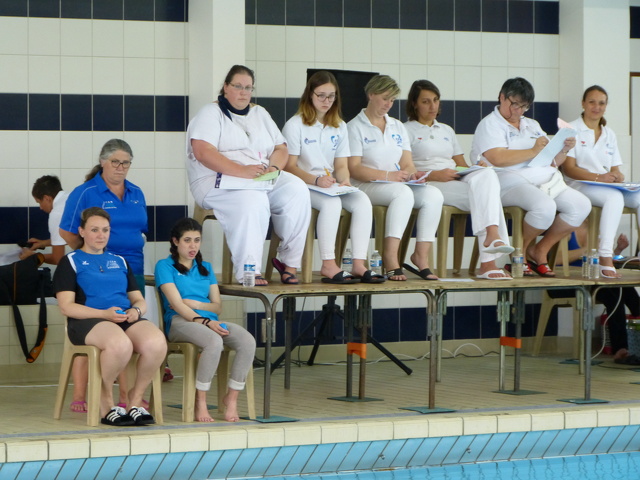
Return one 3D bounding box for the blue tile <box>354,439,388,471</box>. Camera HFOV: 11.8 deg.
[{"bbox_3d":[0.294,1.234,17.718,0.120,0.010,0.245,-1,-43,-34],"label":"blue tile"}]

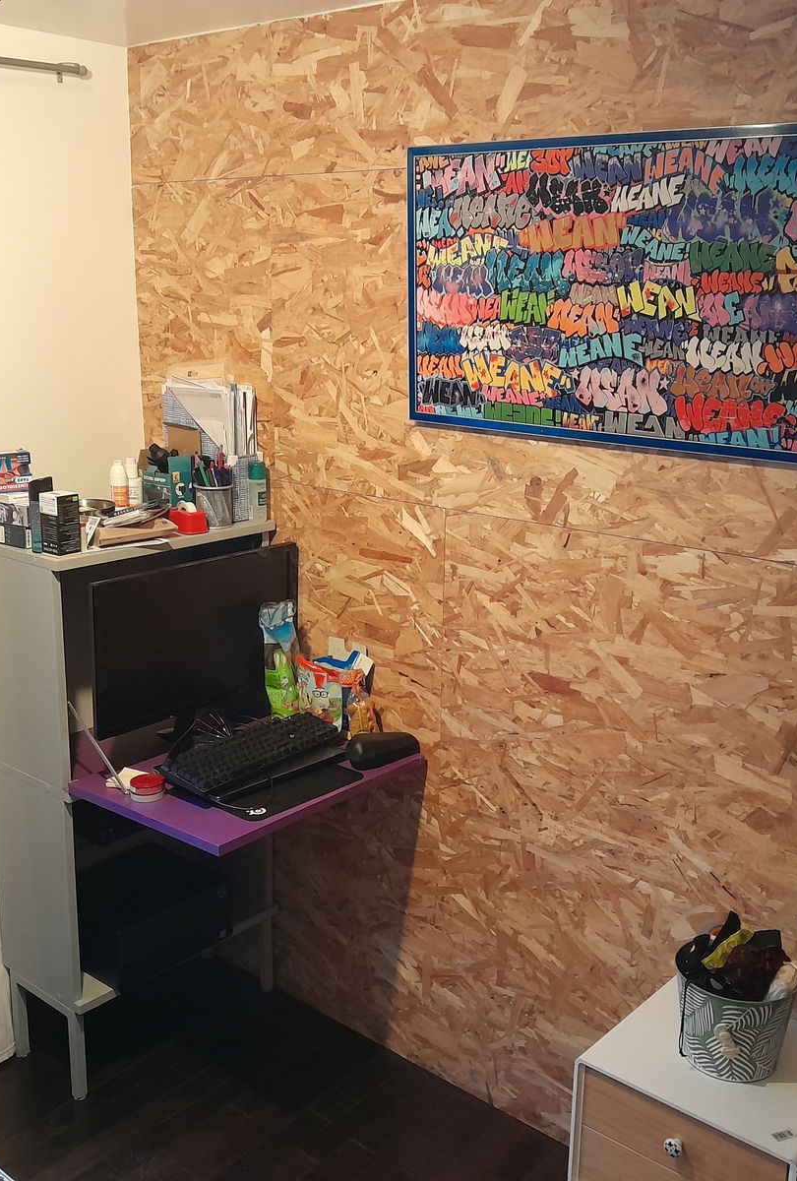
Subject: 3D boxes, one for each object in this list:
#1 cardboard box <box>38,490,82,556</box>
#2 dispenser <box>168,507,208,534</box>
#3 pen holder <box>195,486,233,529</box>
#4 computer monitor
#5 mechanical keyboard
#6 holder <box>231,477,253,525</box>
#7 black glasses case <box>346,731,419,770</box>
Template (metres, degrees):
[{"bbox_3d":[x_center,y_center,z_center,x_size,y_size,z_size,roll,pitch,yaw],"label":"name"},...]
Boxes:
[{"bbox_3d":[-0.695,-0.138,2.430,0.054,0.120,0.057,10,17,32],"label":"cardboard box"},{"bbox_3d":[-0.479,-0.162,2.672,0.085,0.056,0.050,14,19,42],"label":"dispenser"},{"bbox_3d":[-0.425,-0.196,2.728,0.090,0.095,0.090,1,14,0],"label":"pen holder"},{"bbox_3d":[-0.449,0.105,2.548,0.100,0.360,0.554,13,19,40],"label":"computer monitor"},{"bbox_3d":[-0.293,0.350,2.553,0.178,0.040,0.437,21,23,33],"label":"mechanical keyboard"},{"bbox_3d":[-0.393,-0.223,2.790,0.075,0.115,0.066,12,18,37],"label":"holder"},{"bbox_3d":[-0.035,0.343,2.580,0.152,0.056,0.072,-12,20,-42],"label":"black glasses case"}]

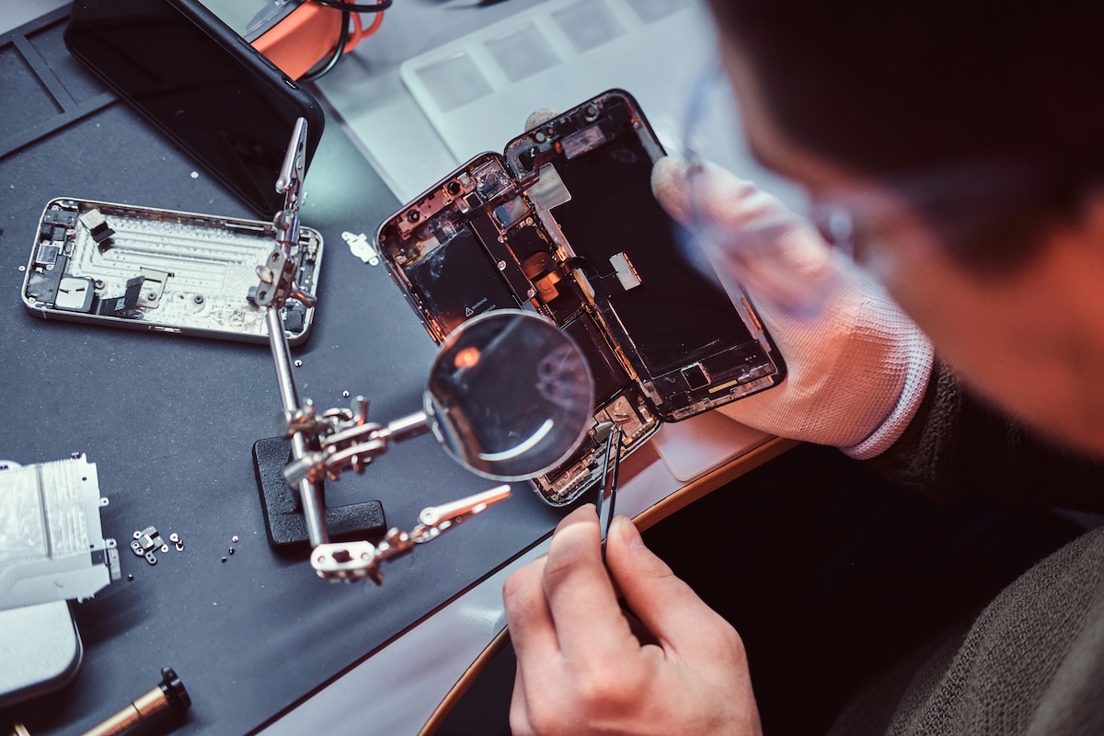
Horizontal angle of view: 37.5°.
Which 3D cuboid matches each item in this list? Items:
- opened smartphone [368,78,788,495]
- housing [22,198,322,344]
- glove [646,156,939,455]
[{"bbox_3d":[0.012,-0.030,0.680,0.126,0.042,0.145,-31,103,8],"label":"opened smartphone"},{"bbox_3d":[-0.165,-0.042,0.714,0.124,0.007,0.059,7,61,-4],"label":"housing"},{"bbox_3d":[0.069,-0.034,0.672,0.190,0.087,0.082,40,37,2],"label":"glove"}]

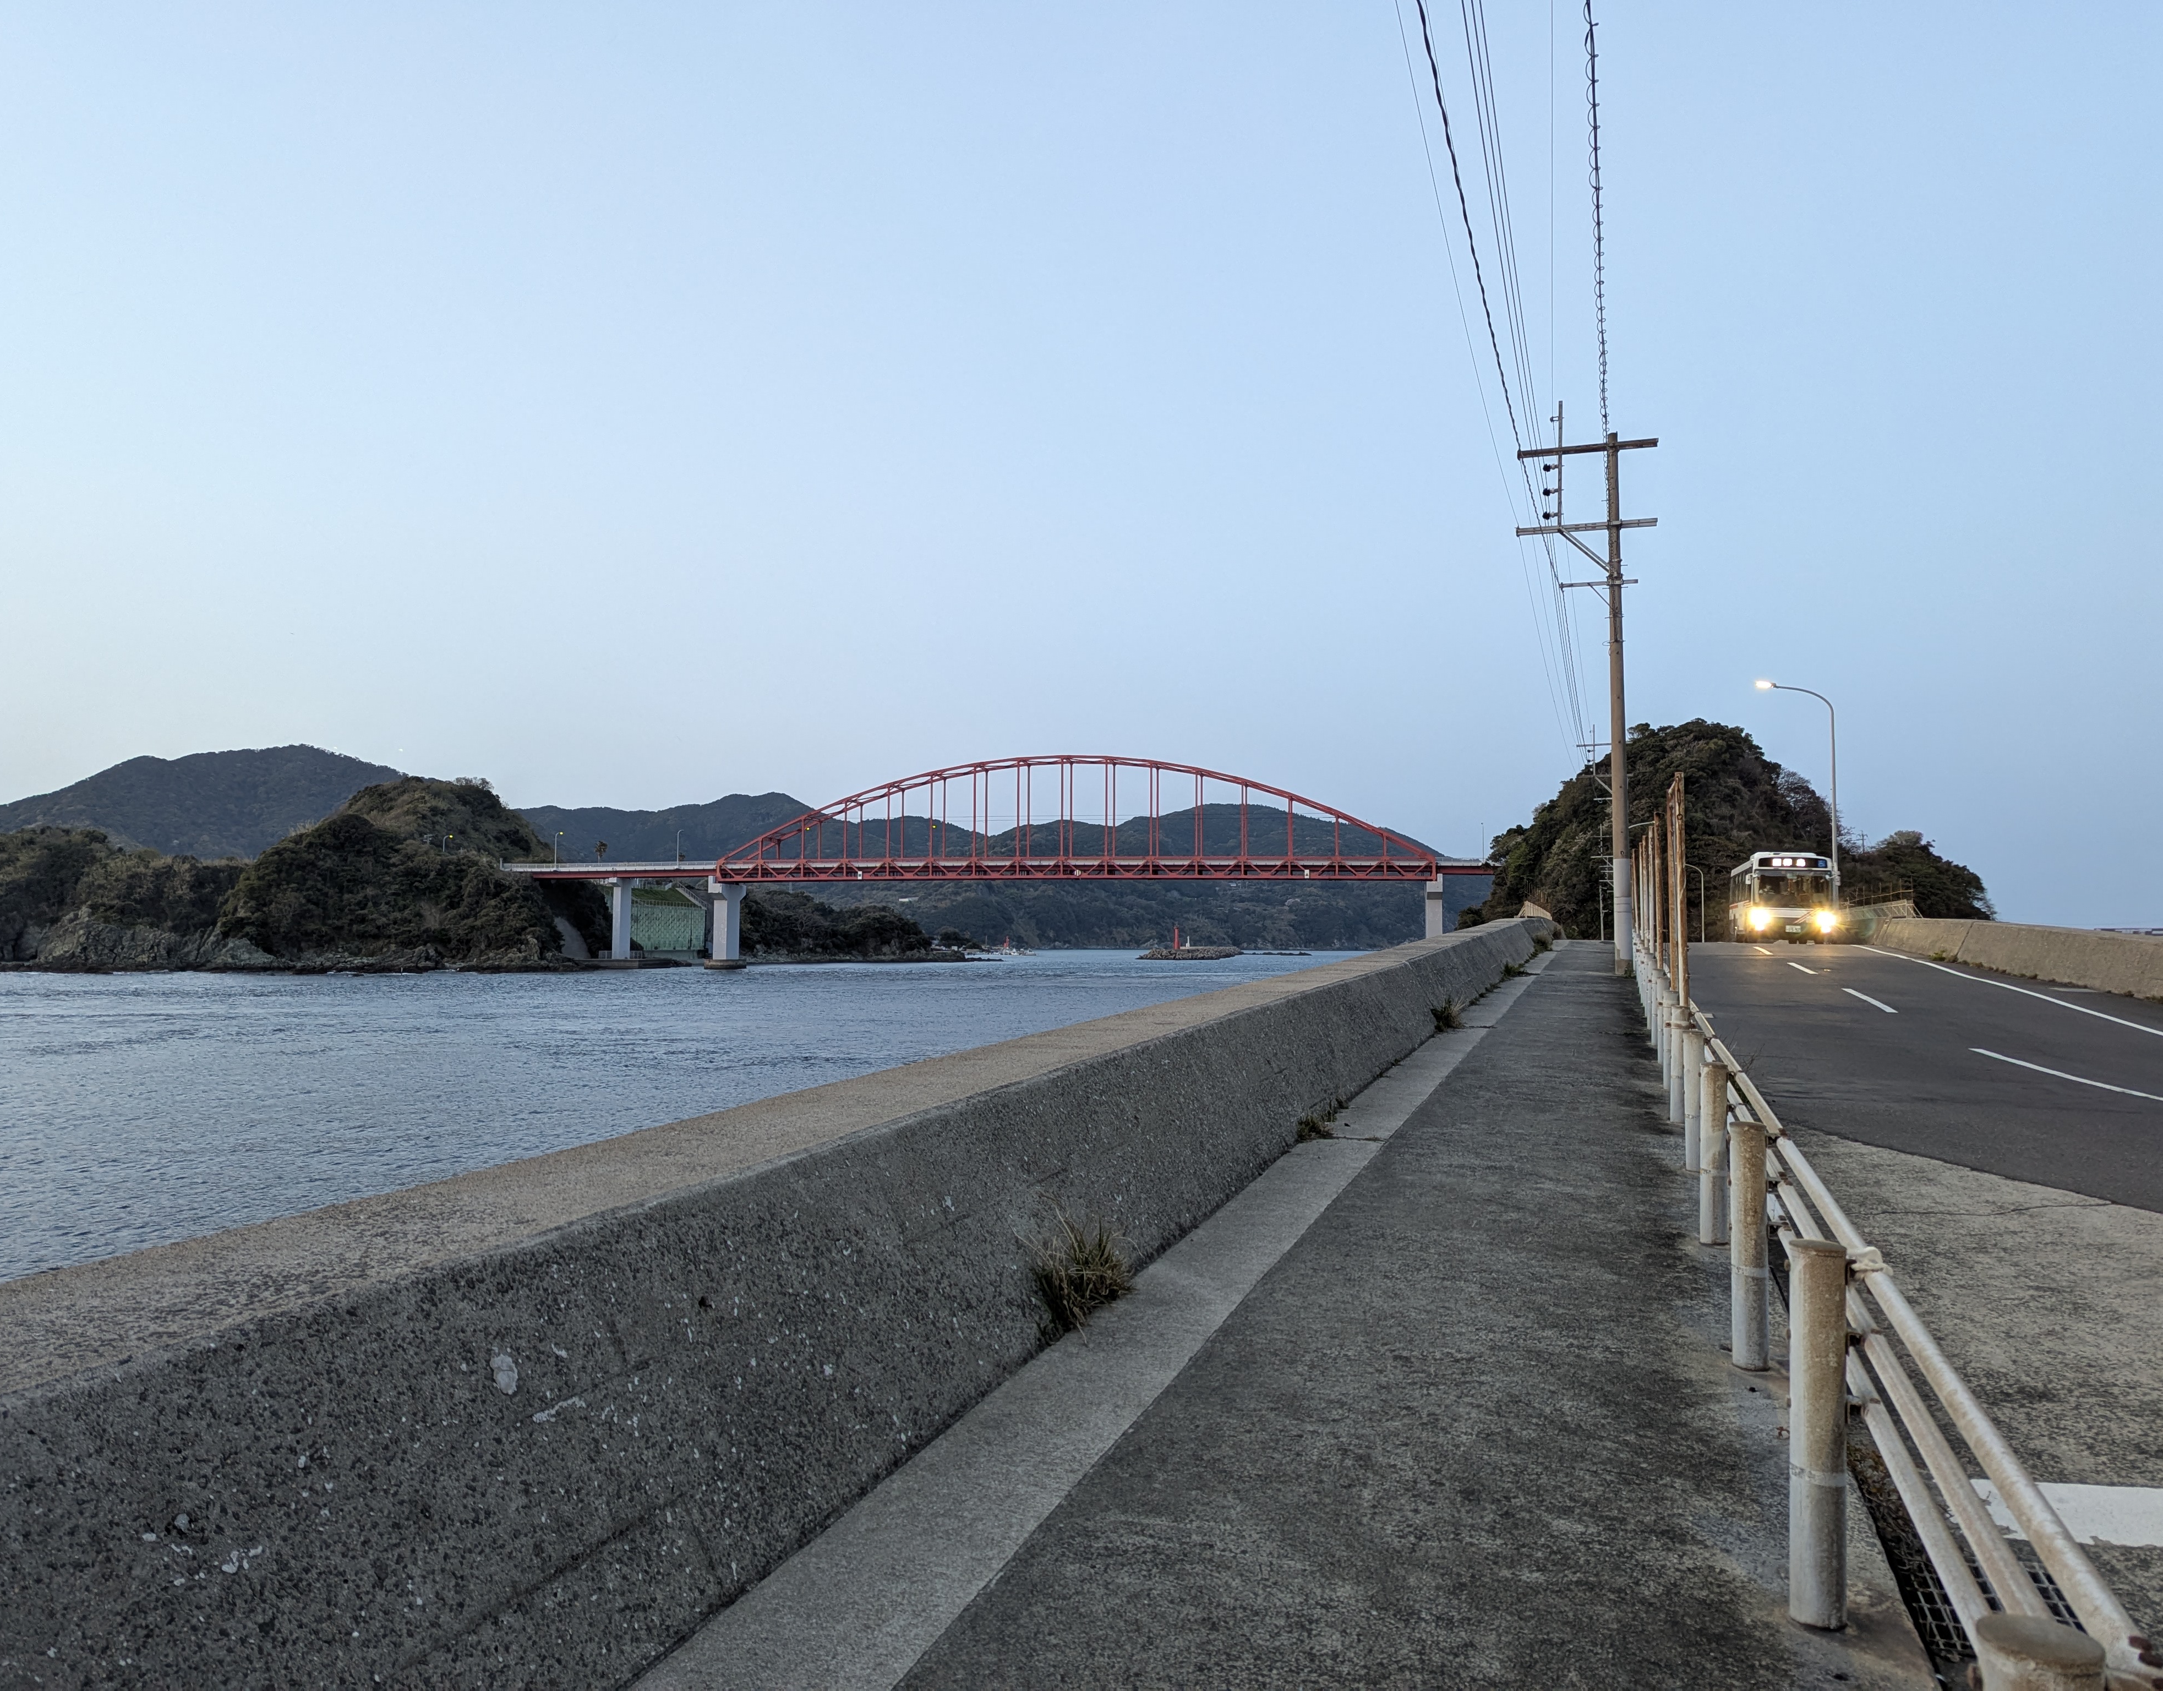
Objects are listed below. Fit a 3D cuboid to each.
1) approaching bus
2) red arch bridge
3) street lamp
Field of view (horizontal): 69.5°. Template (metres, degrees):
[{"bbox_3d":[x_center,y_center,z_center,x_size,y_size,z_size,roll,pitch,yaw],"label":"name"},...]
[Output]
[{"bbox_3d":[23.494,2.043,52.568,2.320,3.040,8.990,-1,-4,19],"label":"approaching bus"},{"bbox_3d":[-19.339,4.292,336.731,221.000,44.700,10.500,-1,-3,9],"label":"red arch bridge"},{"bbox_3d":[26.451,-1.161,57.672,2.740,9.750,0.300,-1,-4,19],"label":"street lamp"}]

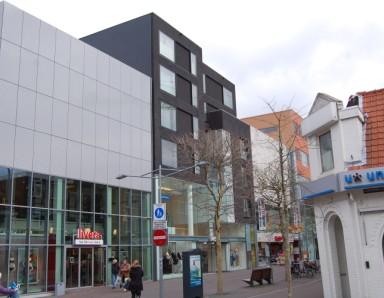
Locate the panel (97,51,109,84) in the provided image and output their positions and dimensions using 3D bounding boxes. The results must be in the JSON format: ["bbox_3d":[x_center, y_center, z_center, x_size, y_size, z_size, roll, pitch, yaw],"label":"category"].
[{"bbox_3d":[-6.516,-5.873,32.660,0.100,2.347,1.280,-10,-16,30],"label":"panel"}]

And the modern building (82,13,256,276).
[{"bbox_3d":[-2.603,1.042,42.301,11.574,20.902,15.000,-9,-15,30],"label":"modern building"}]

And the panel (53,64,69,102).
[{"bbox_3d":[-8.445,-4.265,28.992,0.100,2.454,1.280,-10,-16,30],"label":"panel"}]

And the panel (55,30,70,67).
[{"bbox_3d":[-7.847,-6.068,27.240,0.100,2.221,1.191,-9,-15,30],"label":"panel"}]

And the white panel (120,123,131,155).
[{"bbox_3d":[-5.025,-0.731,33.662,0.100,2.417,1.280,-10,-16,30],"label":"white panel"}]

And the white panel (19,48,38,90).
[{"bbox_3d":[-10.324,-5.001,28.273,0.070,2.522,1.323,-10,-16,30],"label":"white panel"}]

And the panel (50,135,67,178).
[{"bbox_3d":[-7.673,0.458,25.717,0.100,2.304,1.191,-9,-15,30],"label":"panel"}]

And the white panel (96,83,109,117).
[{"bbox_3d":[-6.440,-3.555,32.100,0.100,2.425,1.280,-10,-16,30],"label":"white panel"}]

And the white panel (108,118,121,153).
[{"bbox_3d":[-5.233,-0.886,30.193,0.100,2.221,1.191,-9,-15,30],"label":"white panel"}]

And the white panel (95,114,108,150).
[{"bbox_3d":[-6.362,-1.203,31.531,0.100,2.417,1.280,-10,-16,30],"label":"white panel"}]

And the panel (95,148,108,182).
[{"bbox_3d":[-6.284,1.194,30.951,0.100,2.517,1.280,-10,-16,30],"label":"panel"}]

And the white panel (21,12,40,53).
[{"bbox_3d":[-10.412,-7.448,28.866,0.070,2.443,1.323,-10,-16,30],"label":"white panel"}]

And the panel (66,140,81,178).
[{"bbox_3d":[-8.031,0.762,30.428,0.070,2.616,1.323,-10,-16,30],"label":"panel"}]

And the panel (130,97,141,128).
[{"bbox_3d":[-4.687,-3.019,37.269,0.070,2.522,1.323,-10,-16,30],"label":"panel"}]

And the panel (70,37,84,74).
[{"bbox_3d":[-8.298,-6.705,32.240,0.070,2.443,1.323,-10,-16,30],"label":"panel"}]

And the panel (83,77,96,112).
[{"bbox_3d":[-7.102,-3.794,31.120,0.100,2.454,1.280,-10,-16,30],"label":"panel"}]

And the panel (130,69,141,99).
[{"bbox_3d":[-4.510,-5.165,35.858,0.100,2.347,1.280,-10,-16,30],"label":"panel"}]

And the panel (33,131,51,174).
[{"bbox_3d":[-8.298,0.244,24.727,0.100,2.304,1.191,-9,-15,30],"label":"panel"}]

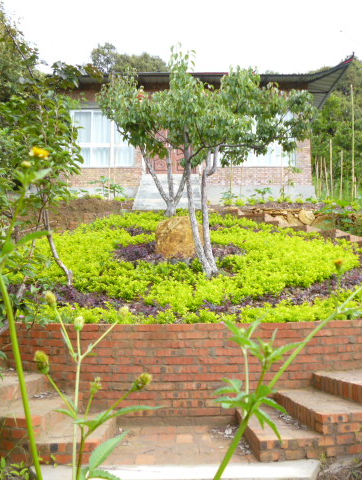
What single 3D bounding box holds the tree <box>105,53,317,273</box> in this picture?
[{"bbox_3d":[0.324,-0.973,6.298,2.500,2.830,2.200,0,-5,0],"label":"tree"}]

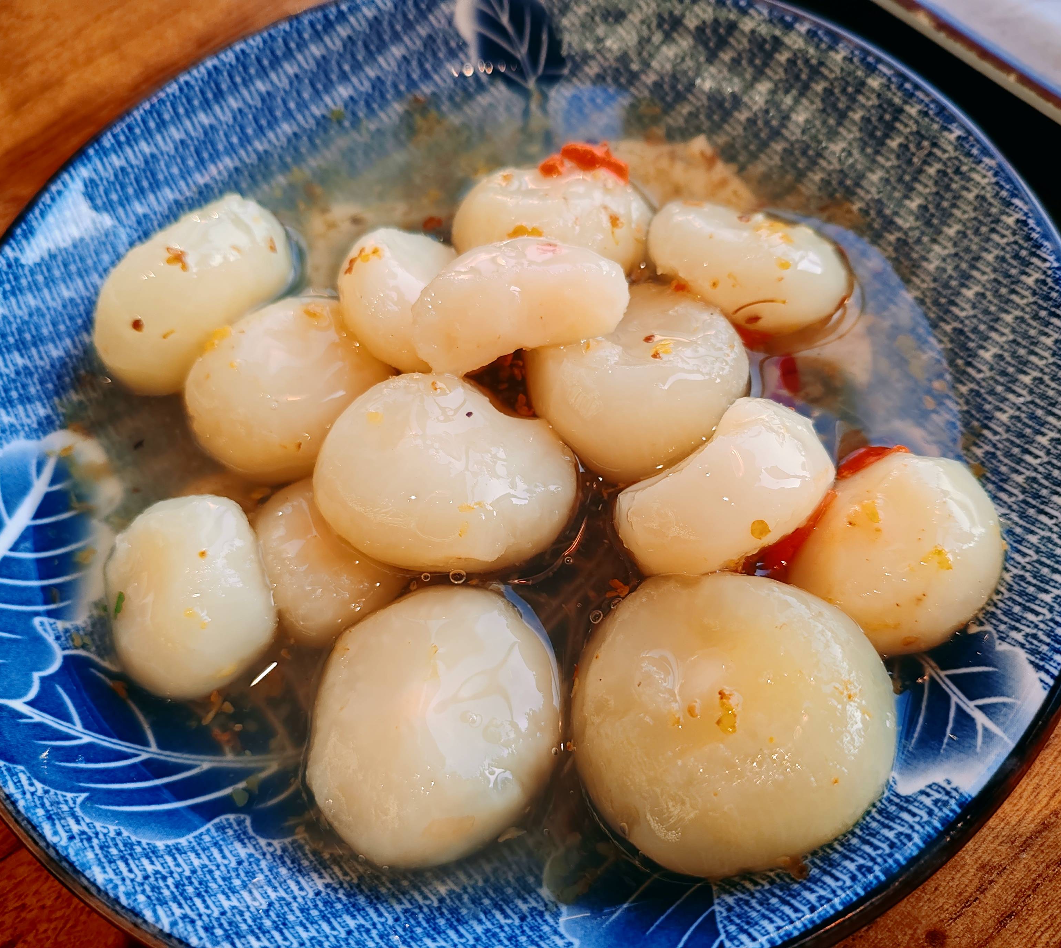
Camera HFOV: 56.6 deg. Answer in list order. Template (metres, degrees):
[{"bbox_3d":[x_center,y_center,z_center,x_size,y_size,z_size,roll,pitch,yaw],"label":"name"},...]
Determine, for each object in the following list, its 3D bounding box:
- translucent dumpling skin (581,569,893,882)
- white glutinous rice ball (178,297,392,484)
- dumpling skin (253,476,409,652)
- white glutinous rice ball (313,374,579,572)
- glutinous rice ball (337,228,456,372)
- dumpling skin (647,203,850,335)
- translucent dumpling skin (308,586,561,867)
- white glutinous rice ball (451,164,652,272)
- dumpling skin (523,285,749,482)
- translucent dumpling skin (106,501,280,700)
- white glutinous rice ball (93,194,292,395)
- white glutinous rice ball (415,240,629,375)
[{"bbox_3d":[0.027,0.034,0.132,0.043,0.032,0.039,-18,62,-3],"label":"translucent dumpling skin"},{"bbox_3d":[-0.041,-0.014,0.165,0.035,0.026,0.033,-3,62,5],"label":"white glutinous rice ball"},{"bbox_3d":[-0.031,0.014,0.156,0.026,0.021,0.029,-25,62,-7],"label":"dumpling skin"},{"bbox_3d":[-0.013,0.000,0.149,0.042,0.027,0.029,11,64,12],"label":"white glutinous rice ball"},{"bbox_3d":[-0.022,-0.030,0.170,0.021,0.017,0.030,-28,63,-9],"label":"glutinous rice ball"},{"bbox_3d":[0.037,-0.035,0.169,0.037,0.019,0.018,28,69,19],"label":"dumpling skin"},{"bbox_3d":[-0.013,0.035,0.138,0.035,0.029,0.039,17,65,15],"label":"translucent dumpling skin"},{"bbox_3d":[0.004,-0.045,0.176,0.036,0.020,0.021,2,63,7],"label":"white glutinous rice ball"},{"bbox_3d":[0.017,-0.015,0.160,0.036,0.027,0.034,-3,62,5],"label":"dumpling skin"},{"bbox_3d":[-0.053,0.019,0.153,0.025,0.022,0.033,-6,62,3],"label":"translucent dumpling skin"},{"bbox_3d":[-0.059,-0.031,0.172,0.022,0.022,0.043,31,69,20],"label":"white glutinous rice ball"},{"bbox_3d":[-0.002,-0.027,0.155,0.036,0.019,0.018,-18,62,-3],"label":"white glutinous rice ball"}]

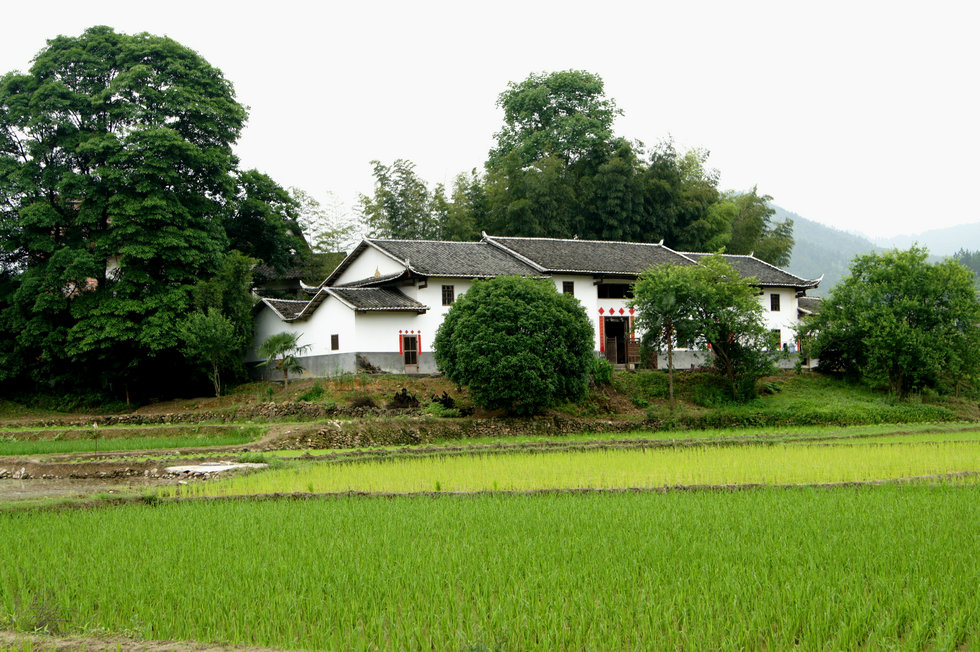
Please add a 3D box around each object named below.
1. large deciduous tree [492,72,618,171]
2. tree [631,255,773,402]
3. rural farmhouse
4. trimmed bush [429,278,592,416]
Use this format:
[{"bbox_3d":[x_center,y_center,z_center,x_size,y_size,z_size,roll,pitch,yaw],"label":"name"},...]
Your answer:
[{"bbox_3d":[5.347,-9.996,111.468,11.000,20.500,10.500,-1,-3,0],"label":"large deciduous tree"},{"bbox_3d":[11.886,0.140,79.500,7.741,8.151,7.200,-1,-3,0],"label":"tree"},{"bbox_3d":[4.112,-1.221,91.396,35.300,8.800,15.800,0,-3,-31],"label":"rural farmhouse"},{"bbox_3d":[1.247,1.043,72.000,7.899,6.983,7.800,-1,-3,0],"label":"trimmed bush"}]

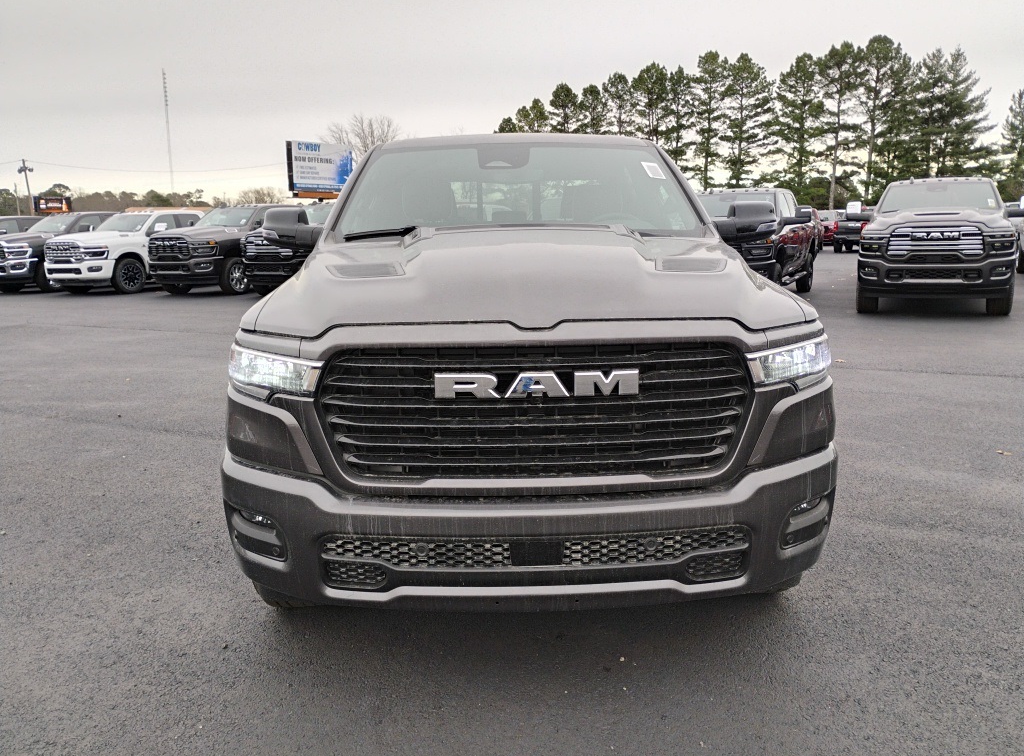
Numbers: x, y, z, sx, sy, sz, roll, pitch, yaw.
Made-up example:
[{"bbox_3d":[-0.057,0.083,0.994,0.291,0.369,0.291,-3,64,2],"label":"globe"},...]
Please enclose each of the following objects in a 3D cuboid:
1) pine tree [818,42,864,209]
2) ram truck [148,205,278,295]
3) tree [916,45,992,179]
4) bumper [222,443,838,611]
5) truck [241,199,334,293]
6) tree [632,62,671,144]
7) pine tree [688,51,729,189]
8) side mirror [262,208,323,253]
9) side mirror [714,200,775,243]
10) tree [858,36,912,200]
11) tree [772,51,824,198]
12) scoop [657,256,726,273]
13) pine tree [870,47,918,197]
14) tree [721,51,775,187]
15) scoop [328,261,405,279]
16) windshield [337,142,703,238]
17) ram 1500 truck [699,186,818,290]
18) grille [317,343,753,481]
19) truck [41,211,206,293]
[{"bbox_3d":[25.062,-18.711,63.000,3.651,13.615,3.651,-1,11,0],"label":"pine tree"},{"bbox_3d":[-6.717,-3.407,21.623,2.150,2.030,6.000,2,11,19],"label":"ram truck"},{"bbox_3d":[31.981,-17.675,60.000,5.650,12.387,5.650,-1,11,0],"label":"tree"},{"bbox_3d":[0.056,0.451,2.631,2.030,0.410,0.480,-2,11,1],"label":"bumper"},{"bbox_3d":[-3.930,-3.169,20.070,2.200,2.020,6.000,4,12,21],"label":"truck"},{"bbox_3d":[10.534,-18.039,63.691,3.000,11.790,2.850,0,11,0],"label":"tree"},{"bbox_3d":[15.895,-19.494,67.000,3.397,13.994,3.397,-1,11,0],"label":"pine tree"},{"bbox_3d":[-1.043,-0.713,3.916,0.320,0.225,0.200,-1,11,-1],"label":"side mirror"},{"bbox_3d":[1.117,-0.756,3.979,0.320,0.225,0.200,-1,11,-1],"label":"side mirror"},{"bbox_3d":[24.481,-16.210,54.879,3.580,12.090,3.400,0,11,0],"label":"tree"},{"bbox_3d":[19.875,-16.583,57.864,3.700,11.640,3.520,0,11,0],"label":"tree"},{"bbox_3d":[0.743,-0.471,3.447,0.300,0.060,0.240,-2,11,1],"label":"scoop"},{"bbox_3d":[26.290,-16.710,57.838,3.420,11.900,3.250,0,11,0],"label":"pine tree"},{"bbox_3d":[16.512,-16.868,58.827,3.840,11.810,3.640,0,11,0],"label":"tree"},{"bbox_3d":[-0.602,-0.450,3.464,0.300,0.060,0.240,-2,11,1],"label":"scoop"},{"bbox_3d":[0.033,-0.890,3.881,1.620,0.550,0.820,-1,11,-1],"label":"windshield"},{"bbox_3d":[4.106,-2.390,15.026,2.150,2.030,6.000,4,12,26],"label":"ram 1500 truck"},{"bbox_3d":[0.066,0.095,2.411,1.290,0.405,0.200,-1,11,-1],"label":"grille"},{"bbox_3d":[-10.113,-3.597,23.294,2.150,2.030,6.000,2,11,17],"label":"truck"}]

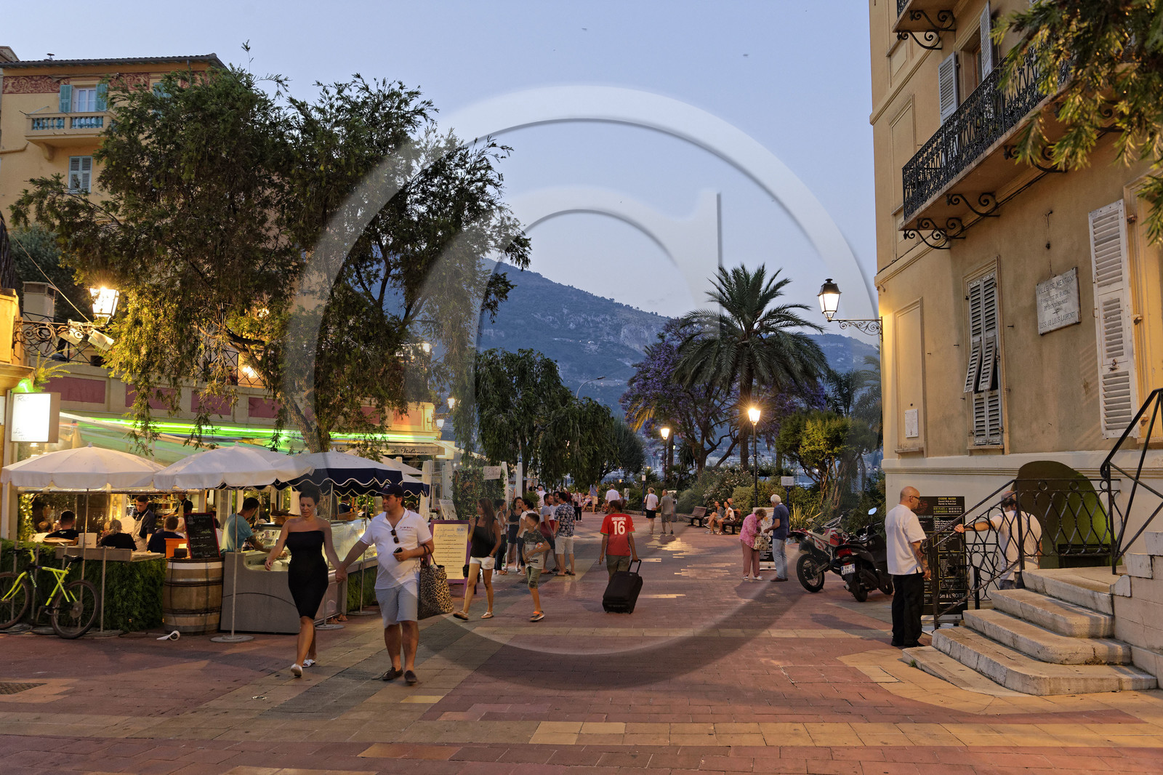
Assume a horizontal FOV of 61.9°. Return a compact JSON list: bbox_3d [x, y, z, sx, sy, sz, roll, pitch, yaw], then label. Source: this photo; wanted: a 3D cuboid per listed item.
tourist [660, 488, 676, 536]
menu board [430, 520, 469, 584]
[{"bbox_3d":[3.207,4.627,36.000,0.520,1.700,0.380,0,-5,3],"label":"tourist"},{"bbox_3d":[-2.107,2.751,15.706,0.660,1.250,0.580,-1,-5,12],"label":"menu board"}]

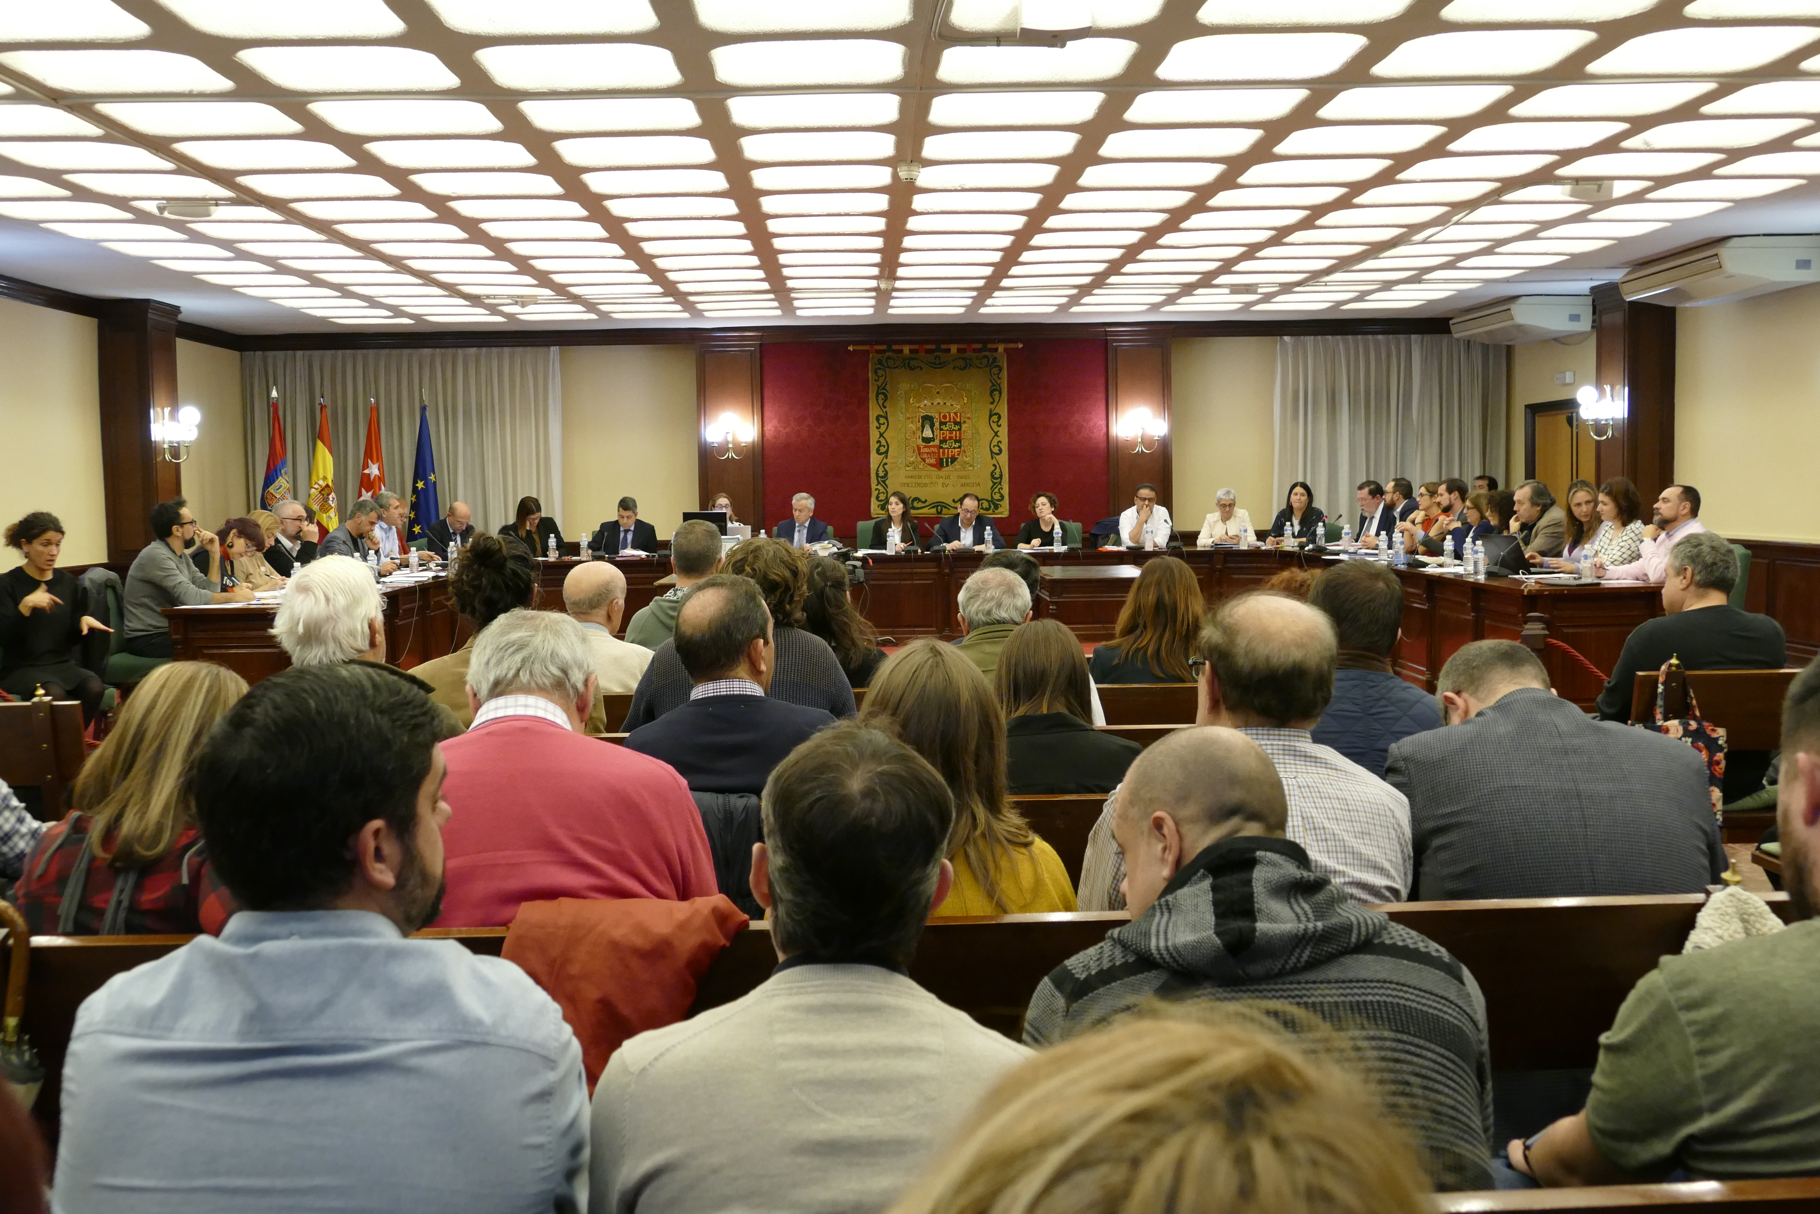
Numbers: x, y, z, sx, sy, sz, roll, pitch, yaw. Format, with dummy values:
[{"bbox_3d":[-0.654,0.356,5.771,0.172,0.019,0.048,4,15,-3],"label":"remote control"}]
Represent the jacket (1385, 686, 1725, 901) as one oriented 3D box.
[{"bbox_3d":[0.980,0.452,2.789,0.530,0.660,0.460,-1,4,-2],"label":"jacket"}]

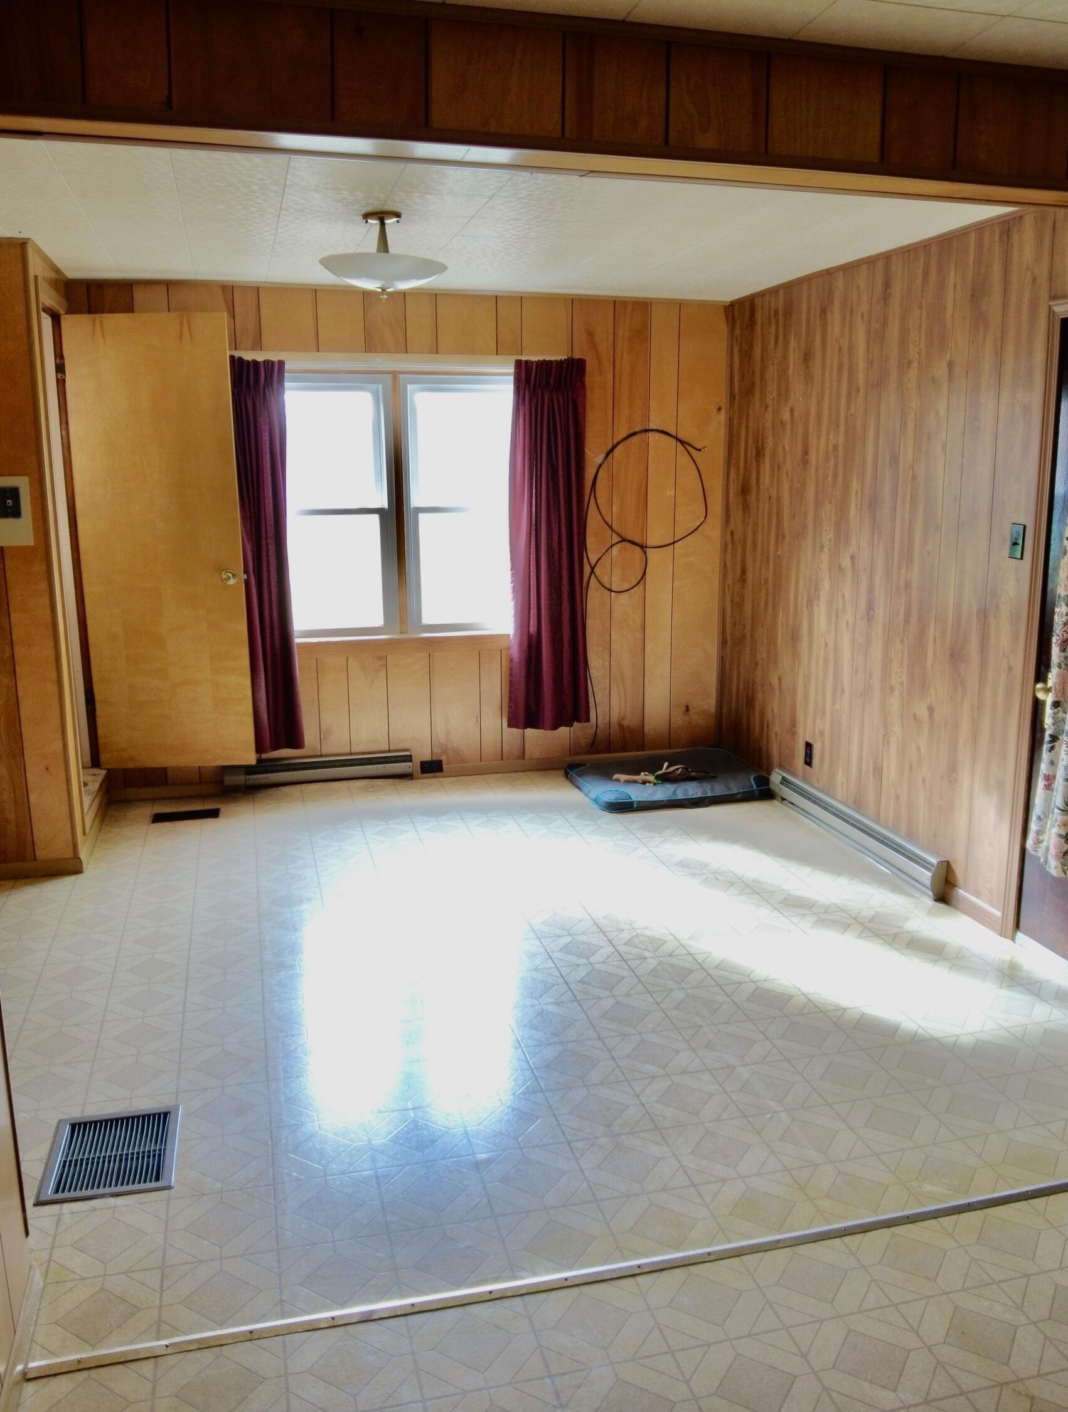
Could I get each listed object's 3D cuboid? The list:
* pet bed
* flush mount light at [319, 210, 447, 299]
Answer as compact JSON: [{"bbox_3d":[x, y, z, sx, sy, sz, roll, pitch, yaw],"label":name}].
[{"bbox_3d":[0.692,0.372,5.609,0.910,0.090,0.720,-3,12,-14],"label":"pet bed"},{"bbox_3d":[-0.509,-1.518,3.686,0.425,0.265,0.425,-3,12,-14],"label":"flush mount light"}]

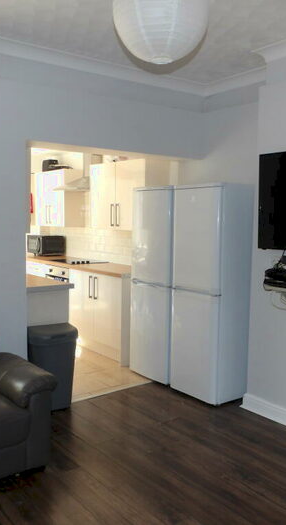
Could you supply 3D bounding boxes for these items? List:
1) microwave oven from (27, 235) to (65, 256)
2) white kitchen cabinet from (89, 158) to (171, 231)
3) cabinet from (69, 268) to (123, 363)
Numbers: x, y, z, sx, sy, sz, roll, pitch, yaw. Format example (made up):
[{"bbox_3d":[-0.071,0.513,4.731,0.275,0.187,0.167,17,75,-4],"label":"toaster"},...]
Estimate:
[{"bbox_3d":[-1.363,-0.237,6.837,0.351,0.266,0.466,-4,7,-37],"label":"microwave oven"},{"bbox_3d":[-0.162,-0.718,5.281,0.323,0.710,1.023,-4,7,-37],"label":"white kitchen cabinet"},{"bbox_3d":[-0.297,0.532,5.334,0.574,0.882,1.045,-4,7,-37],"label":"cabinet"}]

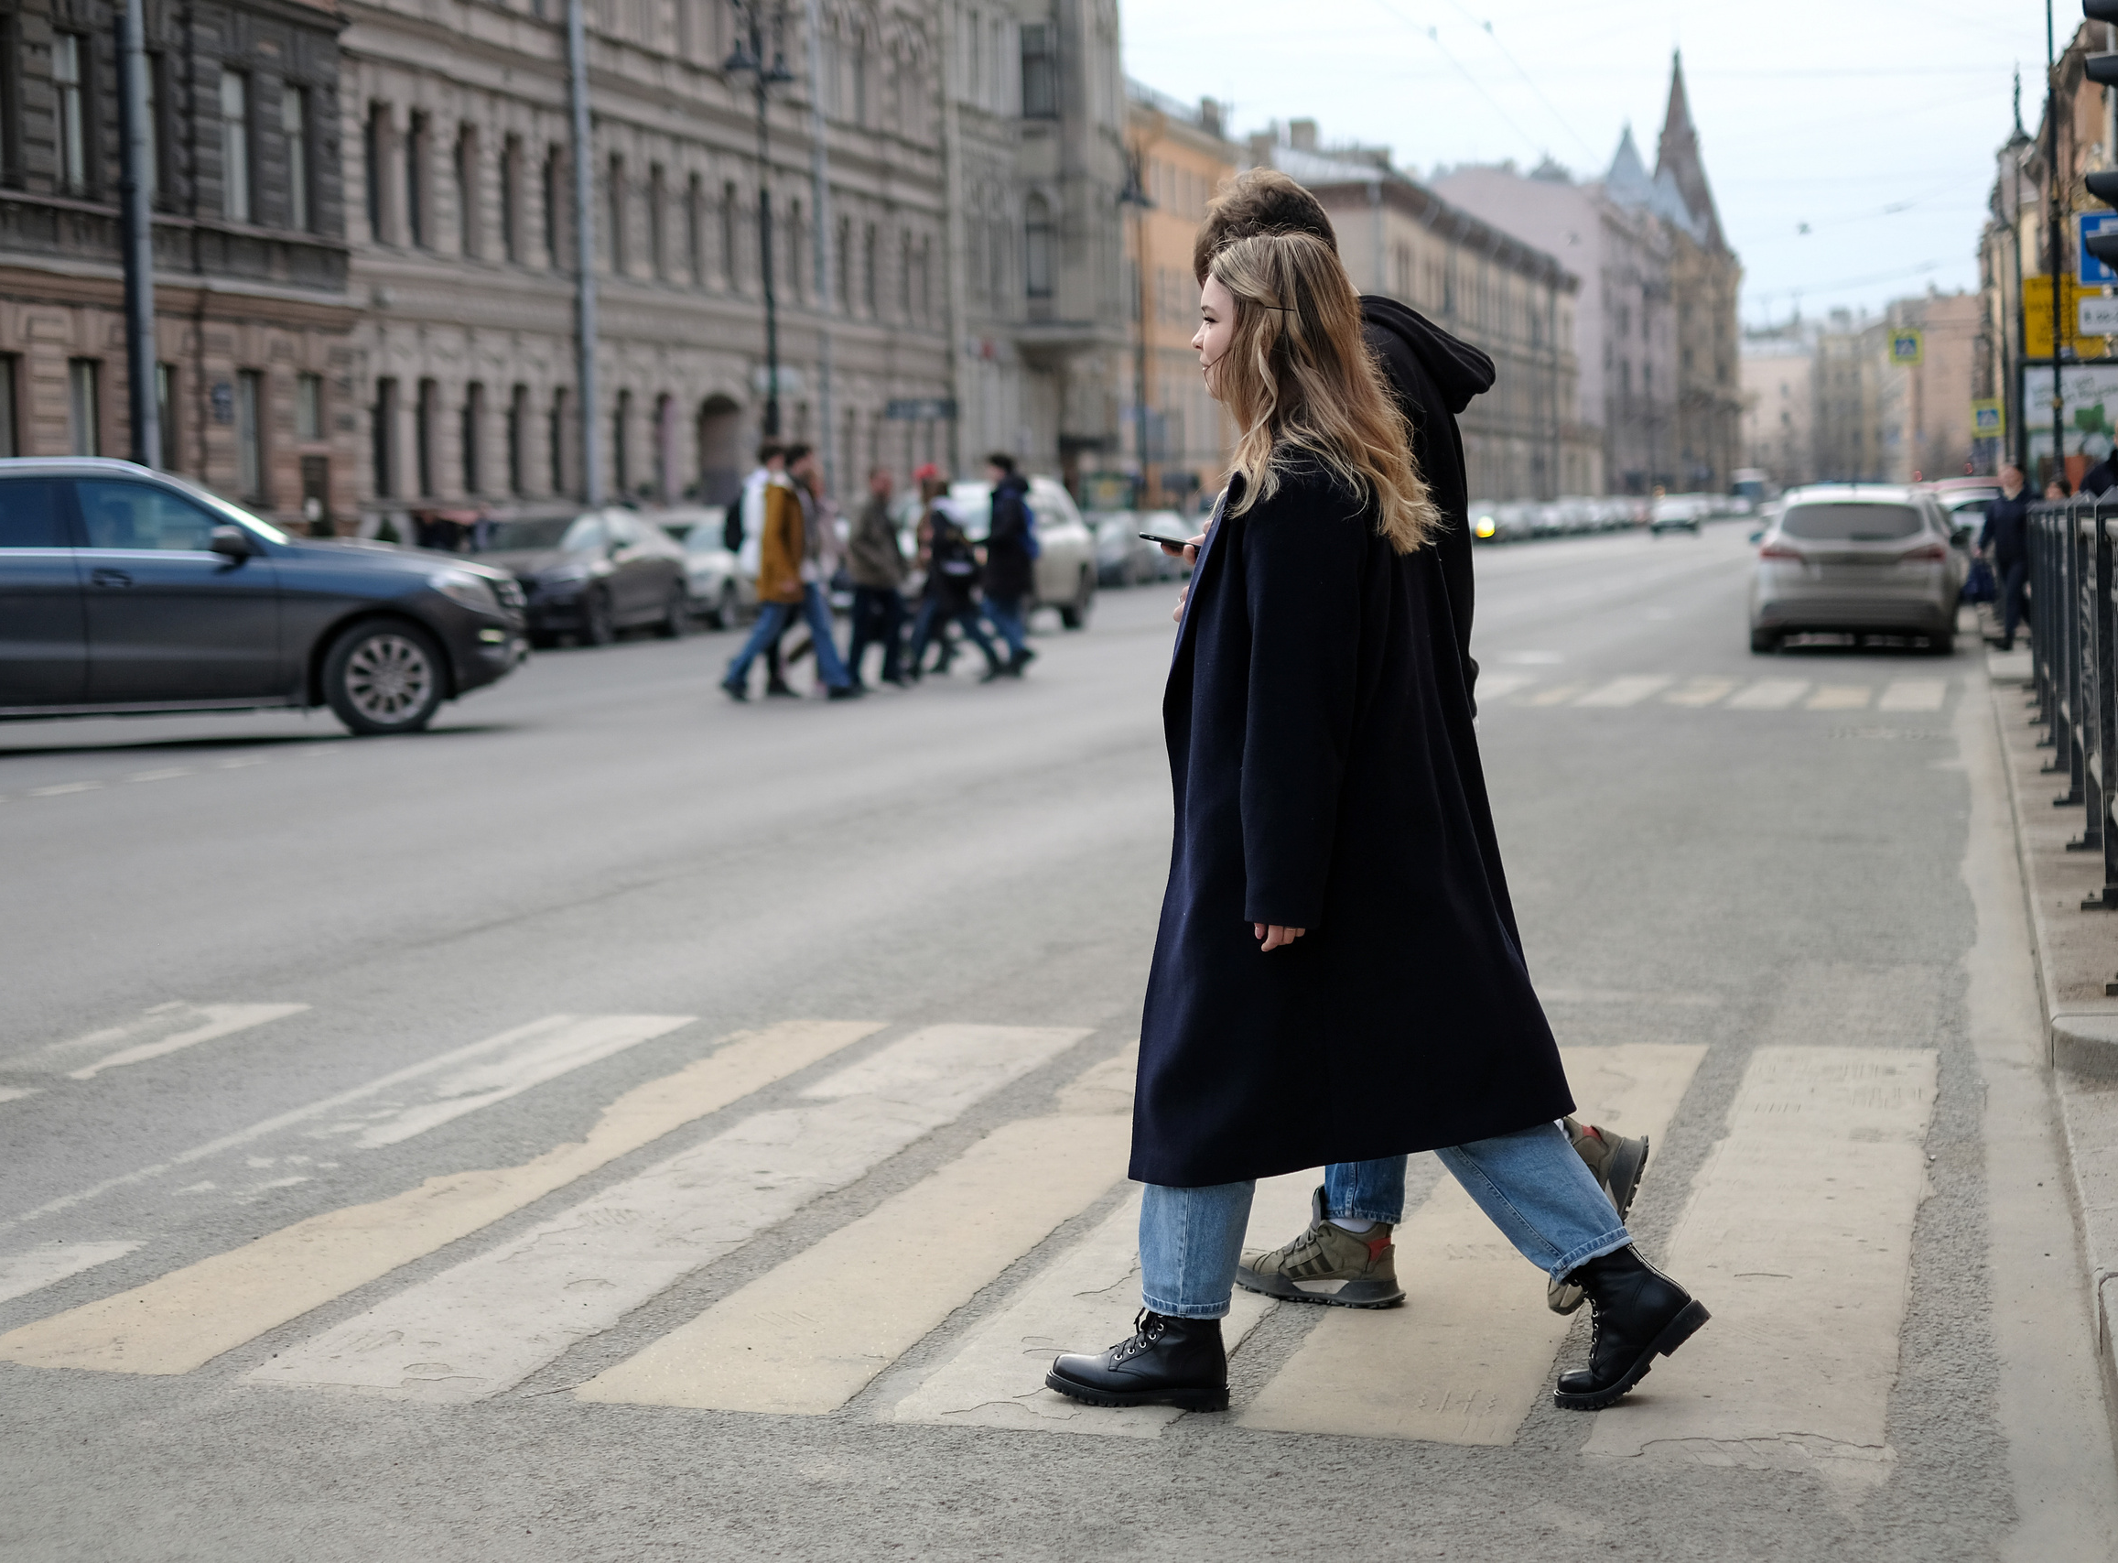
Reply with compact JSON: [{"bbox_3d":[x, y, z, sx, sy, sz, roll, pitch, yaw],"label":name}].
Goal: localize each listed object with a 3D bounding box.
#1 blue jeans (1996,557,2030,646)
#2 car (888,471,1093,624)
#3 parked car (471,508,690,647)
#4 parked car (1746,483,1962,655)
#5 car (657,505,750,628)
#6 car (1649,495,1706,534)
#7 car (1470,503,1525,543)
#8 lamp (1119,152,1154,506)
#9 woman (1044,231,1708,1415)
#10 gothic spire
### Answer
[{"bbox_3d":[8.580,-1.627,31.000,0.370,0.820,0.380,0,5,15],"label":"blue jeans"},{"bbox_3d":[-0.887,-2.543,38.703,1.850,1.740,4.500,0,5,15],"label":"car"},{"bbox_3d":[-5.847,-2.484,41.645,1.840,1.570,4.500,0,5,15],"label":"parked car"},{"bbox_3d":[7.406,-2.003,31.988,1.830,1.500,4.550,0,5,15],"label":"parked car"},{"bbox_3d":[-4.885,-2.926,47.150,1.830,1.580,4.450,0,5,15],"label":"car"},{"bbox_3d":[23.619,-10.223,132.402,1.800,1.480,4.400,0,5,15],"label":"car"},{"bbox_3d":[15.160,-9.130,121.798,1.800,1.480,4.400,0,5,15],"label":"car"},{"bbox_3d":[1.809,-9.547,78.761,0.800,9.500,0.800,0,5,15],"label":"lamp"},{"bbox_3d":[0.429,0.062,4.835,0.910,1.655,0.500,-1,4,6],"label":"woman"},{"bbox_3d":[56.035,-56.733,311.463,7.500,17.600,7.500,0,5,15],"label":"gothic spire"}]

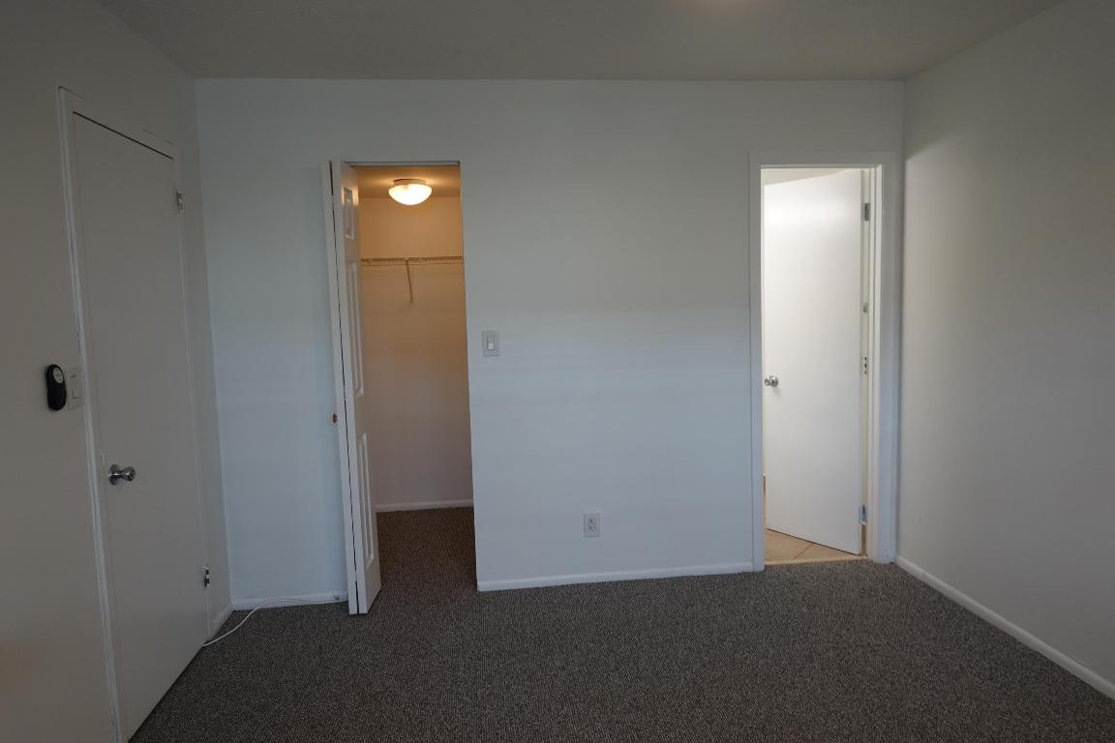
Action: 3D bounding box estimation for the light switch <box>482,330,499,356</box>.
[{"bbox_3d":[-0.315,-0.133,3.537,0.072,0.120,0.011,-2,6,-6],"label":"light switch"}]

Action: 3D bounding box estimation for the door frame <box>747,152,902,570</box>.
[{"bbox_3d":[1.346,-0.030,3.788,0.772,2.097,0.130,-2,6,-6],"label":"door frame"}]

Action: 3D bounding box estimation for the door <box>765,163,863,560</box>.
[{"bbox_3d":[1.428,-0.042,4.131,0.038,2.025,0.612,-6,7,-36],"label":"door"}]

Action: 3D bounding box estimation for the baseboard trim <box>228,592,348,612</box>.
[{"bbox_3d":[-1.272,1.095,3.548,0.540,0.046,0.013,-2,6,-6],"label":"baseboard trim"}]

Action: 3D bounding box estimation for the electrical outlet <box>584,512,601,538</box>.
[{"bbox_3d":[0.173,0.762,3.678,0.076,0.121,0.011,-2,6,-6],"label":"electrical outlet"}]

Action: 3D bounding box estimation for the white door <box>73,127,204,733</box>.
[{"bbox_3d":[-1.510,0.178,2.741,0.042,2.030,0.770,-2,6,-6],"label":"white door"}]

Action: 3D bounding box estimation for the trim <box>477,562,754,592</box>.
[{"bbox_3d":[0.306,1.034,3.718,1.400,0.048,0.013,-2,6,-6],"label":"trim"}]

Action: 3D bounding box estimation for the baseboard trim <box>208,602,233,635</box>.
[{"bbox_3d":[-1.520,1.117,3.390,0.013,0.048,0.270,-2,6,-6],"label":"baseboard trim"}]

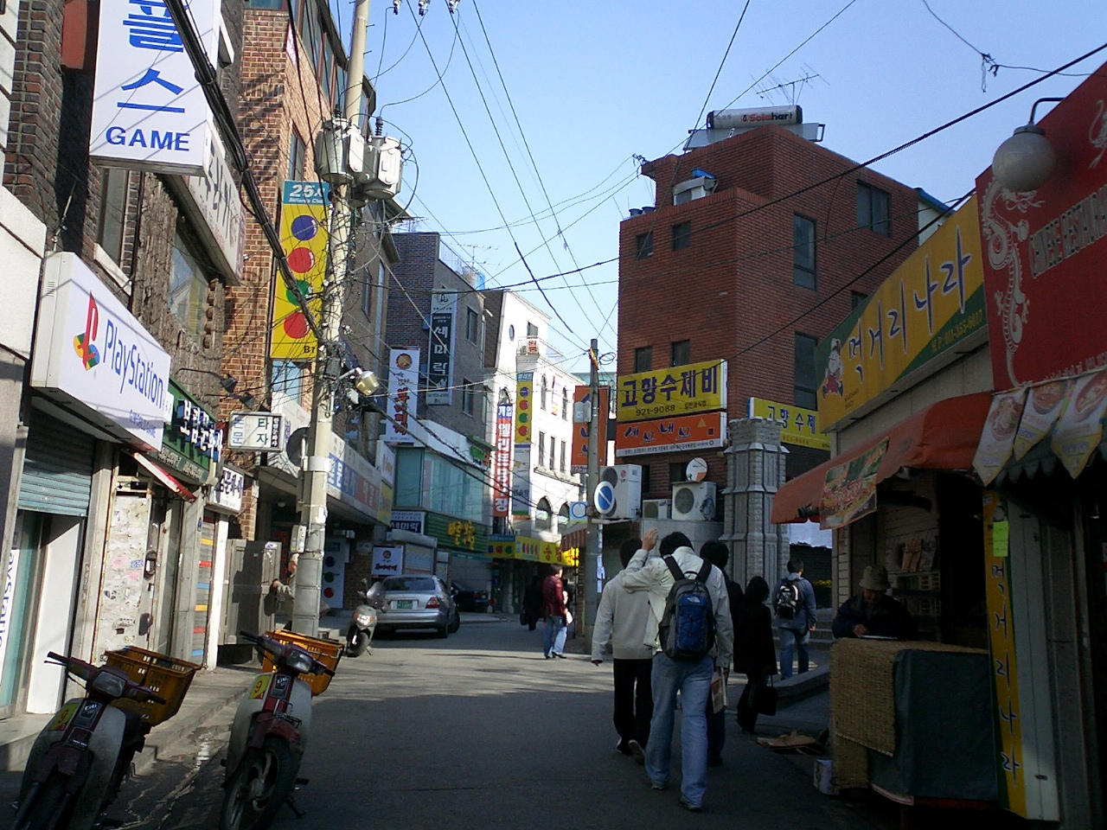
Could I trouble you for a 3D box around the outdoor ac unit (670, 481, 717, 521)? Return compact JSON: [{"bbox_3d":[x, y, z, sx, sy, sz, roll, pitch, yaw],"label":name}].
[{"bbox_3d":[2.799,1.724,23.713,0.350,0.770,0.870,12,-15,-42],"label":"outdoor ac unit"}]

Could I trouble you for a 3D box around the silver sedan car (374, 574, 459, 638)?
[{"bbox_3d":[-3.427,4.850,29.910,1.760,1.430,4.550,2,-9,1],"label":"silver sedan car"}]

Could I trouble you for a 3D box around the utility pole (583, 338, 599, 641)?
[{"bbox_3d":[0.758,1.513,23.027,0.280,6.190,0.280,2,-11,0],"label":"utility pole"}]

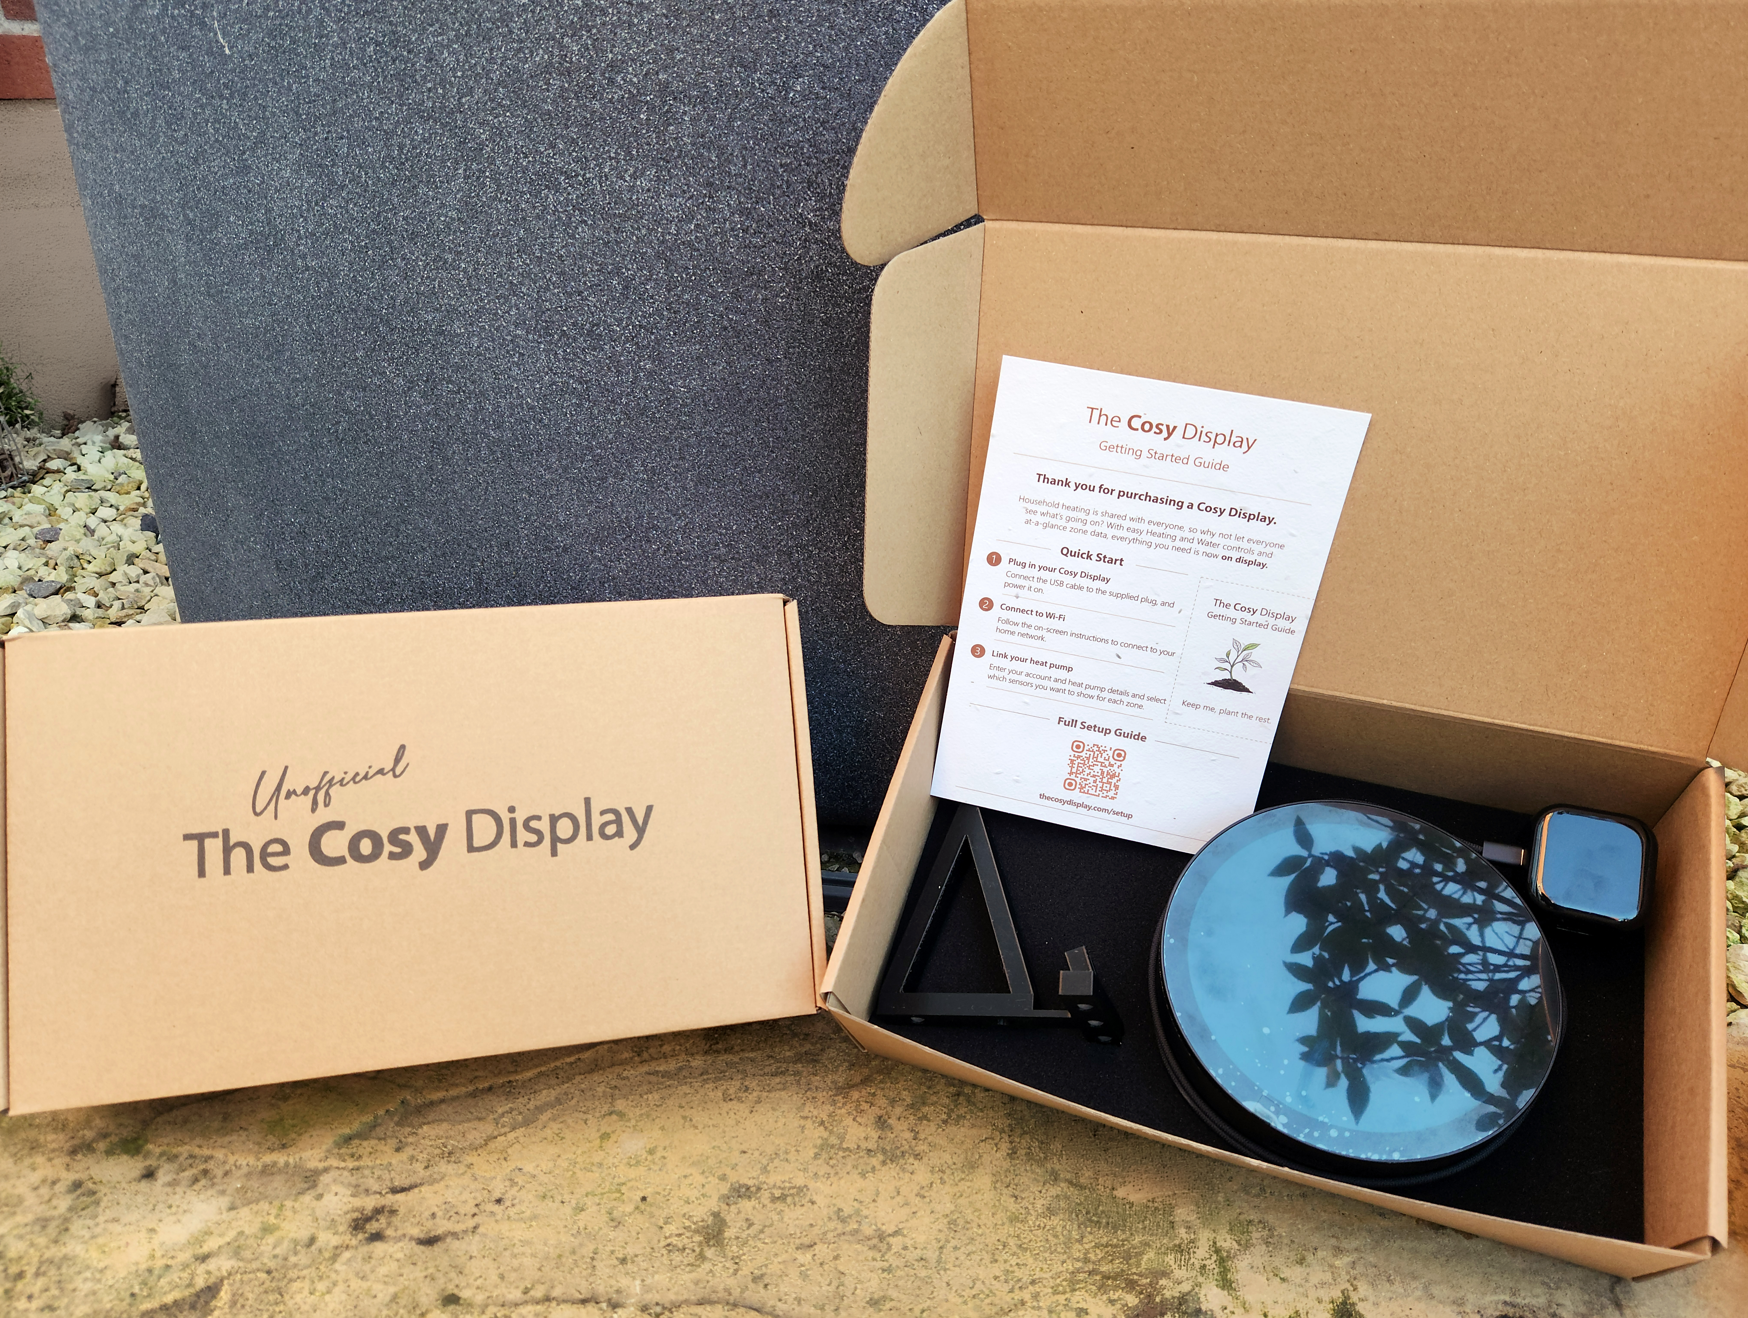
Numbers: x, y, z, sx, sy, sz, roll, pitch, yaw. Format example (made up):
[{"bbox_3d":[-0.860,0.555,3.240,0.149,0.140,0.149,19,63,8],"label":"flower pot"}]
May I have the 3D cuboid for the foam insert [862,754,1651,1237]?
[{"bbox_3d":[0.170,0.132,0.537,0.313,0.027,0.175,10,60,19],"label":"foam insert"}]

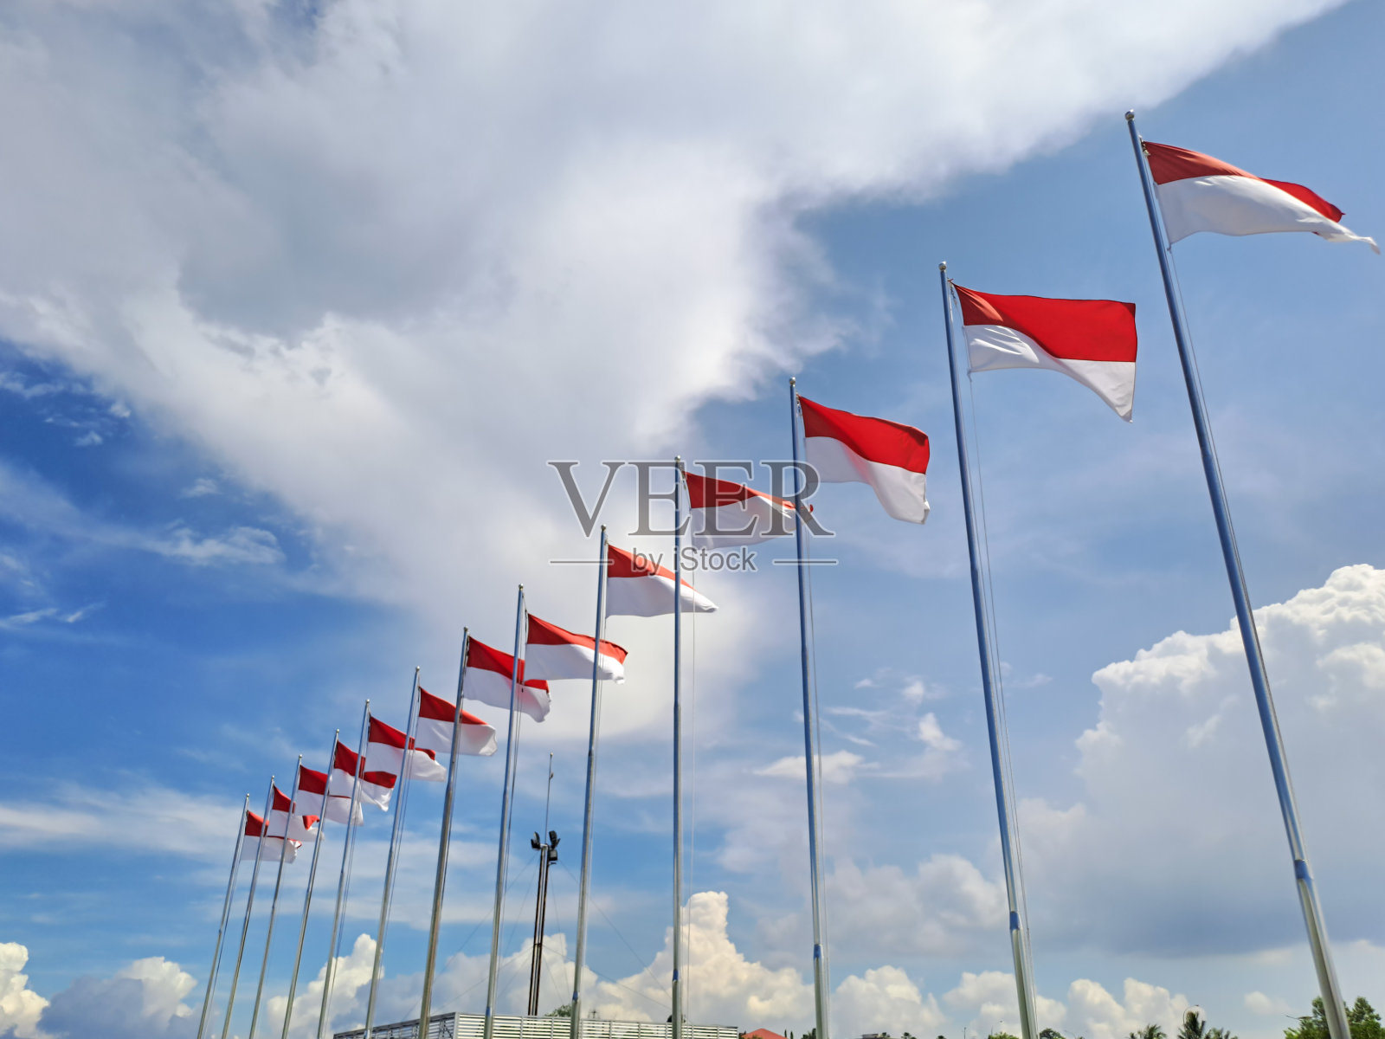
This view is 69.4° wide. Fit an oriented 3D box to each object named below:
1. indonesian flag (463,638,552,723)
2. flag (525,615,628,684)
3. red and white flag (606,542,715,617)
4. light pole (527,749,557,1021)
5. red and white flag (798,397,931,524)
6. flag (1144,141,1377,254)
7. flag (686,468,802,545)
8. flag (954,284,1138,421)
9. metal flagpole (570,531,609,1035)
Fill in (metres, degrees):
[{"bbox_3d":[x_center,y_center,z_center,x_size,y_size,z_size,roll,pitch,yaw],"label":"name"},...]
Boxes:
[{"bbox_3d":[-3.303,2.872,17.954,1.650,1.400,0.400,-4,-27,7],"label":"indonesian flag"},{"bbox_3d":[-1.832,2.083,15.963,1.800,1.200,0.400,-4,-27,7],"label":"flag"},{"bbox_3d":[-0.443,0.856,14.443,1.600,1.200,0.330,-2,-29,3],"label":"red and white flag"},{"bbox_3d":[-5.059,12.664,33.566,1.000,9.560,0.900,4,-27,-8],"label":"light pole"},{"bbox_3d":[1.972,-0.697,11.272,1.440,1.760,0.330,-2,-29,3],"label":"red and white flag"},{"bbox_3d":[4.246,-2.424,7.556,1.580,1.150,0.400,-4,-27,7],"label":"flag"},{"bbox_3d":[0.728,-0.168,12.877,1.640,1.130,0.330,-2,-29,3],"label":"flag"},{"bbox_3d":[3.175,-1.521,9.109,1.700,1.400,0.400,-4,-27,7],"label":"flag"},{"bbox_3d":[-1.296,3.958,12.758,0.090,8.800,0.090,-2,-29,3],"label":"metal flagpole"}]

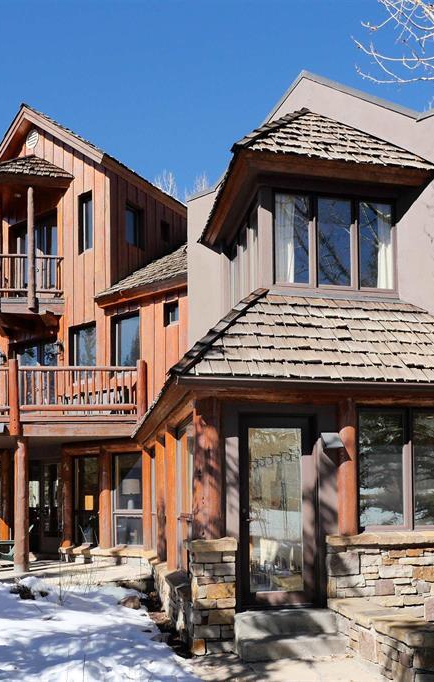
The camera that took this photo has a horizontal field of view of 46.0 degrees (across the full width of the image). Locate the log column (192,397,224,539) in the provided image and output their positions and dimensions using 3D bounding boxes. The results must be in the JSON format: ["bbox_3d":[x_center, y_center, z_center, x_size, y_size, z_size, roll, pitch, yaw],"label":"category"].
[{"bbox_3d":[-0.103,1.347,5.450,0.310,1.510,0.310,0,-3,-12],"label":"log column"}]

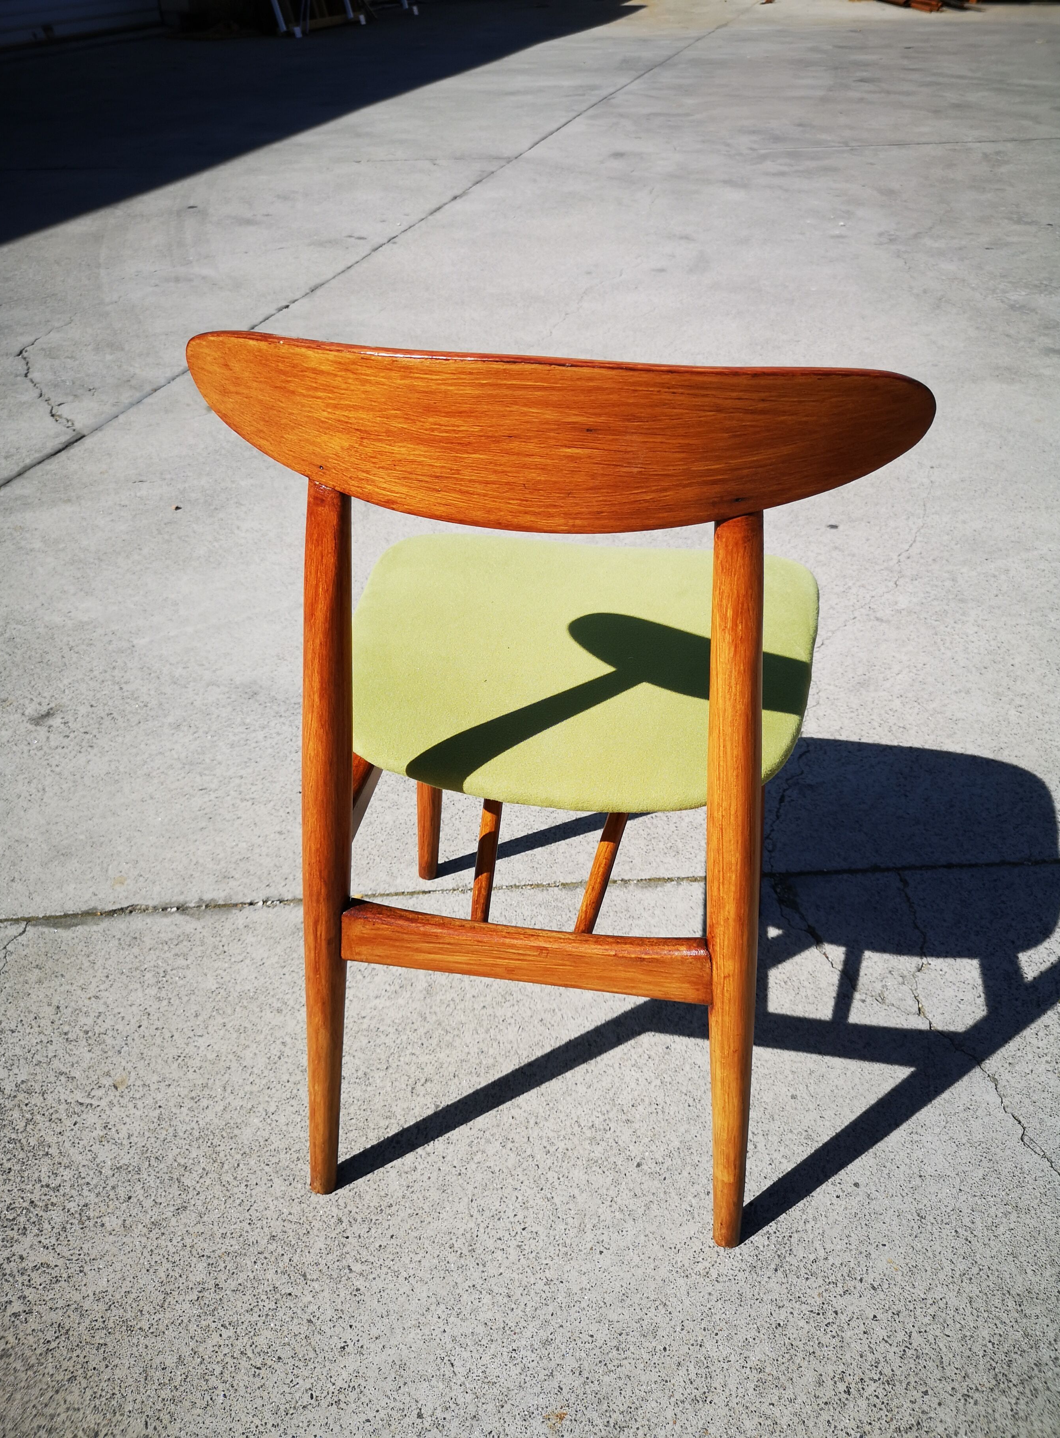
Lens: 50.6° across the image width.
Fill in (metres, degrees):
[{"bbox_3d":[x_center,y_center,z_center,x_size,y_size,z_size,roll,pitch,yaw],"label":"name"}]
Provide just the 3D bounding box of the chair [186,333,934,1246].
[{"bbox_3d":[0.030,0.004,1.045,0.495,0.765,0.525,5,34,8],"label":"chair"}]

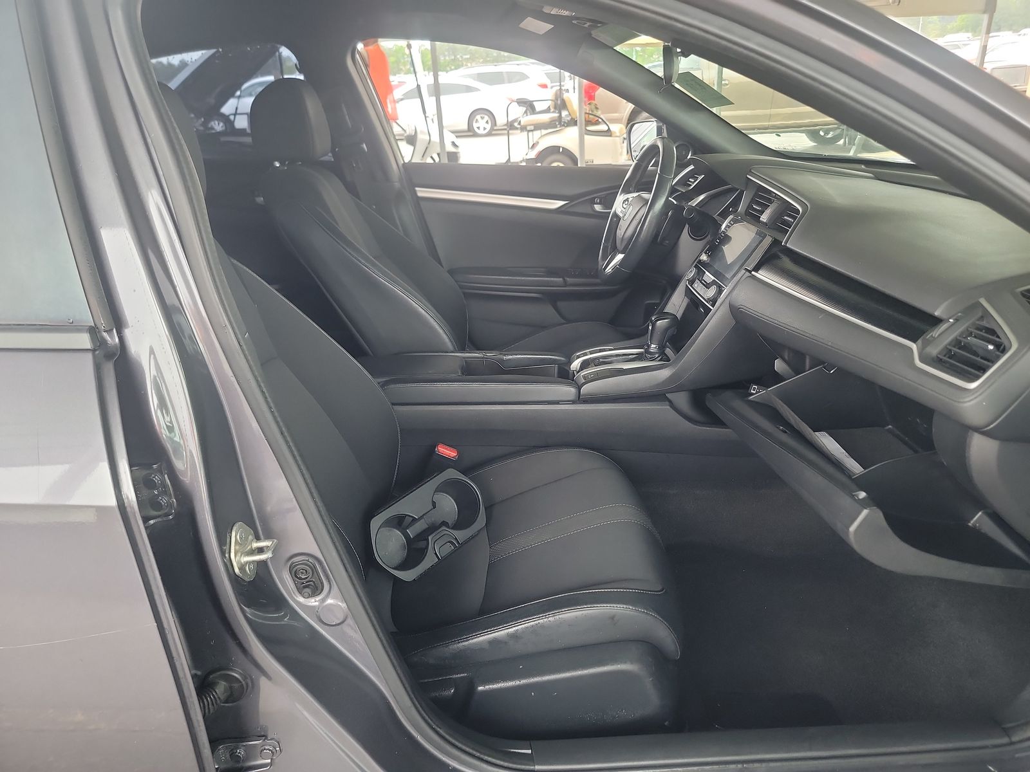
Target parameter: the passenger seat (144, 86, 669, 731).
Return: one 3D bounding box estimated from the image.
[{"bbox_3d":[-0.161,0.025,1.075,0.800,0.930,0.530,-3,24,0],"label":"passenger seat"}]

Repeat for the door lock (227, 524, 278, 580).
[{"bbox_3d":[-0.247,0.156,0.671,0.036,0.064,0.043,-3,24,0],"label":"door lock"}]

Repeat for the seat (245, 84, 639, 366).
[{"bbox_3d":[-0.112,-0.278,1.763,0.870,0.930,0.530,-3,24,0],"label":"seat"}]

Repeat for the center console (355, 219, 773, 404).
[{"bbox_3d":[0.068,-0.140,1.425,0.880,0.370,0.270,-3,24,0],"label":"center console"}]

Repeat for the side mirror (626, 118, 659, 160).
[{"bbox_3d":[0.429,-0.754,2.173,0.130,0.160,0.230,-7,24,-10],"label":"side mirror"}]

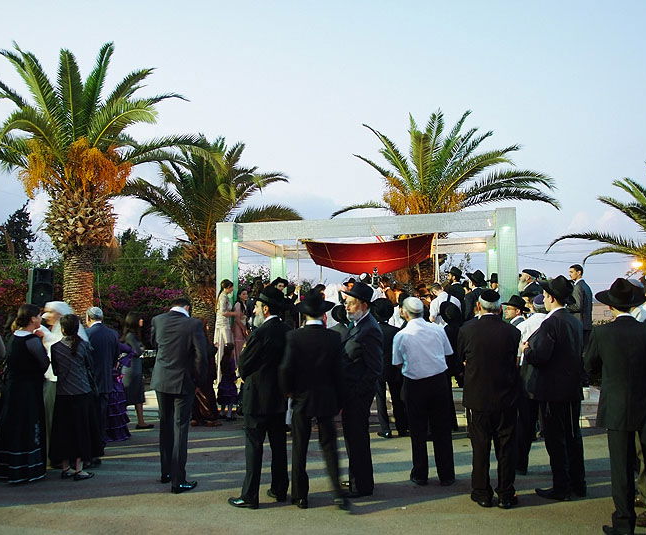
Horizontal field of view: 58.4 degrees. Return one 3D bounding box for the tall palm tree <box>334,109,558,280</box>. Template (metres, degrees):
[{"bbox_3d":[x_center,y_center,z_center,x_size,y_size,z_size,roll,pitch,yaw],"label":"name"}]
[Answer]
[{"bbox_3d":[2.940,-0.684,13.881,5.300,6.200,5.300,-1,-4,0],"label":"tall palm tree"}]

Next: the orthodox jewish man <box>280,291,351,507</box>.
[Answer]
[{"bbox_3d":[-0.071,1.074,4.806,0.570,1.780,0.440,0,-4,-3],"label":"orthodox jewish man"}]

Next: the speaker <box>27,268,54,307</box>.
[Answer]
[{"bbox_3d":[-4.787,0.347,9.800,0.370,0.650,0.380,-6,-7,42],"label":"speaker"}]

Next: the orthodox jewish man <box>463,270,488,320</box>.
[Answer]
[{"bbox_3d":[2.402,0.925,8.917,0.400,1.750,0.500,-6,-8,45],"label":"orthodox jewish man"}]

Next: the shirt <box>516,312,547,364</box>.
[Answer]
[{"bbox_3d":[2.137,0.709,5.682,0.520,0.580,0.300,1,-4,-19],"label":"shirt"}]

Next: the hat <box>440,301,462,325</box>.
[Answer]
[{"bbox_3d":[1.565,0.552,7.100,0.290,0.150,0.330,3,15,-37],"label":"hat"}]

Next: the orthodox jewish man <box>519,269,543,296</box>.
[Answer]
[{"bbox_3d":[3.027,0.903,8.354,0.400,1.750,0.550,-3,-5,28],"label":"orthodox jewish man"}]

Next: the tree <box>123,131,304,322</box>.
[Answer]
[{"bbox_3d":[-2.103,0.023,10.760,3.500,5.000,3.500,-1,-5,0],"label":"tree"}]

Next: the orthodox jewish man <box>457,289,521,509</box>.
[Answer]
[{"bbox_3d":[1.337,1.048,4.768,0.520,1.720,0.360,0,-6,-12],"label":"orthodox jewish man"}]

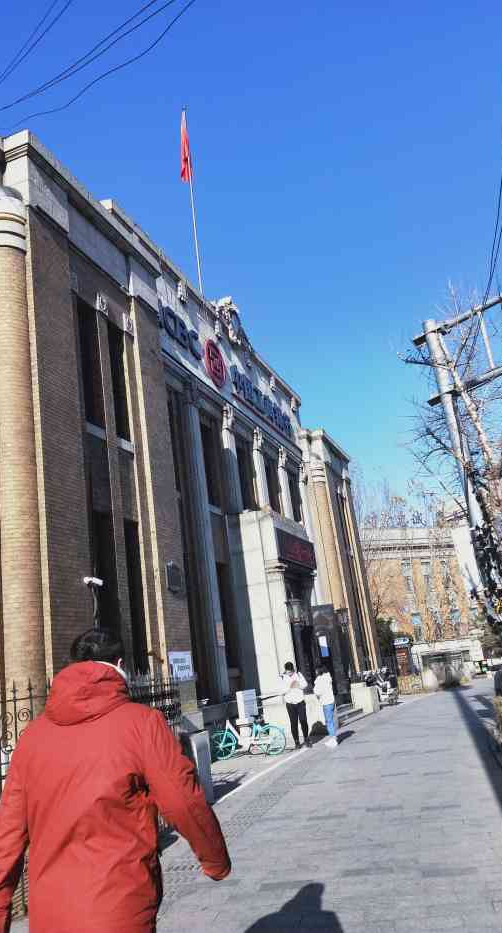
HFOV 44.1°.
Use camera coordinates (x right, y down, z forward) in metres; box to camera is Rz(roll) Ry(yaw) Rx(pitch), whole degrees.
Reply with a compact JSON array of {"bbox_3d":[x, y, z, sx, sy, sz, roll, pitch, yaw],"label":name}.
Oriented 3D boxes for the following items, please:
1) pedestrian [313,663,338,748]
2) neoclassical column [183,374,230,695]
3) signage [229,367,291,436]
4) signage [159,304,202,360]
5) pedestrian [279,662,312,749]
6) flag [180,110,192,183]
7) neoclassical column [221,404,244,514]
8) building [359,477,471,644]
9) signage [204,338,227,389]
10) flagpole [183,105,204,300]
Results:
[{"bbox_3d":[1.517,4.937,12.871,0.420,1.630,0.450,-9,-15,3],"label":"pedestrian"},{"bbox_3d":[-1.060,1.481,14.473,0.450,7.422,0.450,-13,-16,19],"label":"neoclassical column"},{"bbox_3d":[0.471,-2.045,20.263,0.150,0.880,5.718,-13,-16,19],"label":"signage"},{"bbox_3d":[-1.677,-3.143,14.842,0.150,0.820,2.203,-13,-16,19],"label":"signage"},{"bbox_3d":[0.875,4.898,12.800,0.600,1.680,0.420,-4,-16,-14],"label":"pedestrian"},{"bbox_3d":[-2.194,-10.654,20.772,0.350,2.935,0.500,-12,-16,14],"label":"flag"},{"bbox_3d":[-0.204,1.951,16.610,0.450,7.422,0.450,-13,-16,19],"label":"neoclassical column"},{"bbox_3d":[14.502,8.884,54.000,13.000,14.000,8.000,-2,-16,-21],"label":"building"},{"bbox_3d":[-0.937,-2.708,16.672,0.150,1.300,1.409,-13,-16,19],"label":"signage"},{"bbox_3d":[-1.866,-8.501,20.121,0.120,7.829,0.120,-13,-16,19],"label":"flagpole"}]

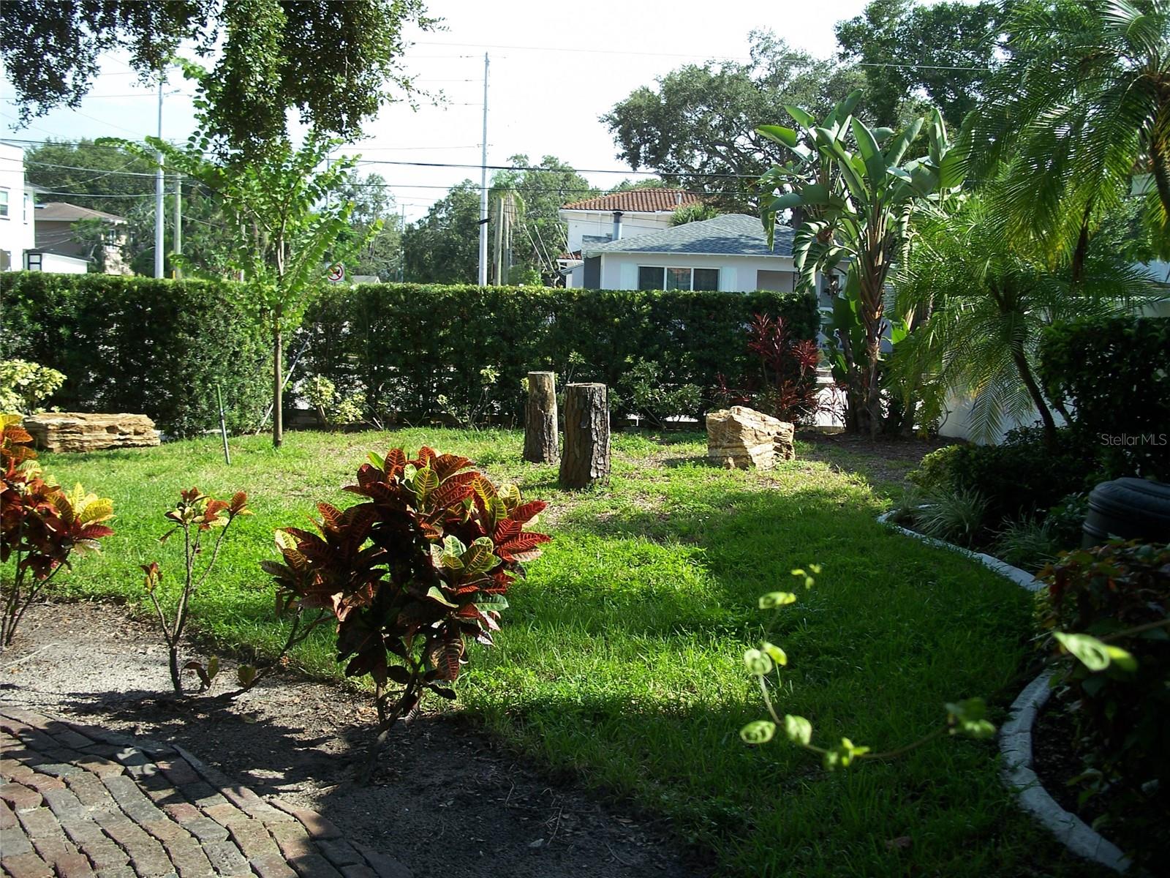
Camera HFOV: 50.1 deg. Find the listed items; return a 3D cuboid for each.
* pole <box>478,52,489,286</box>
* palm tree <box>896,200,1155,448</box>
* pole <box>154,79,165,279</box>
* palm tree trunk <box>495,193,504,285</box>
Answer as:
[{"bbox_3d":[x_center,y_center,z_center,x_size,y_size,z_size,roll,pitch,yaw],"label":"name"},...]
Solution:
[{"bbox_3d":[-4.036,-9.817,50.367,0.340,11.233,0.340,1,6,0],"label":"pole"},{"bbox_3d":[4.217,-1.019,12.044,2.544,2.629,2.400,2,7,0],"label":"palm tree"},{"bbox_3d":[-17.172,-9.966,50.389,0.340,10.841,0.340,1,6,0],"label":"pole"},{"bbox_3d":[-3.396,-7.060,49.690,0.363,5.227,0.350,2,7,0],"label":"palm tree trunk"}]

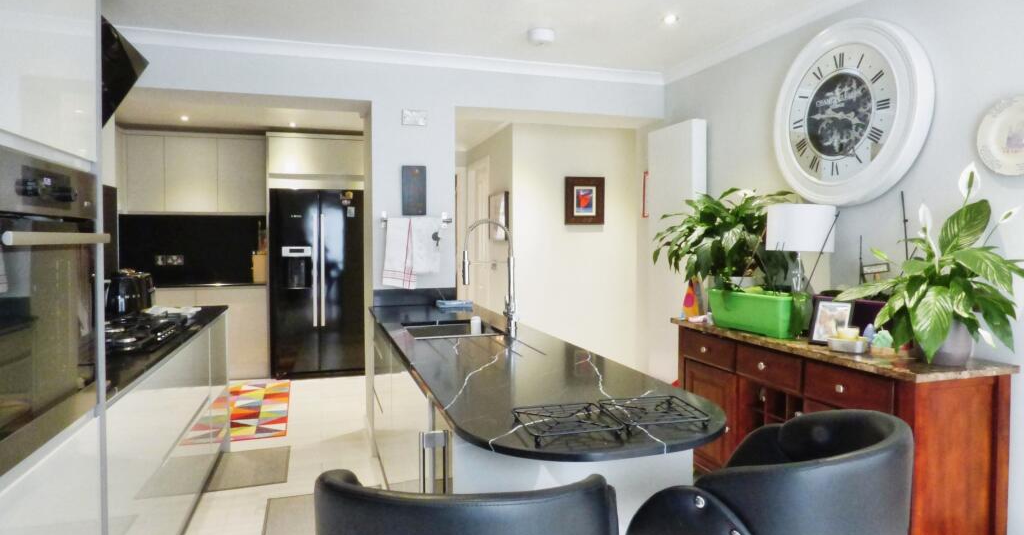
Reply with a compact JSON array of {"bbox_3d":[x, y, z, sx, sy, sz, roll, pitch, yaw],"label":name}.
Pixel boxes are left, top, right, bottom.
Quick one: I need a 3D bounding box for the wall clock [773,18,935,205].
[{"bbox_3d":[1.504,-0.691,2.690,0.065,0.805,0.805,-1,3,-18],"label":"wall clock"}]

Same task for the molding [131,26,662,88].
[{"bbox_3d":[-0.524,-1.255,3.539,3.358,0.075,0.075,-1,3,-18],"label":"molding"}]

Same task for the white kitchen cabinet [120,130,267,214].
[{"bbox_3d":[-3.012,-0.885,5.700,1.220,0.753,0.340,-1,3,-18],"label":"white kitchen cabinet"}]

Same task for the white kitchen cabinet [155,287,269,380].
[{"bbox_3d":[-2.892,0.610,5.689,1.065,0.905,0.580,-1,3,-18],"label":"white kitchen cabinet"}]

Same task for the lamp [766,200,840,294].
[{"bbox_3d":[1.344,0.006,2.754,0.320,0.590,0.320,-1,3,-18],"label":"lamp"}]

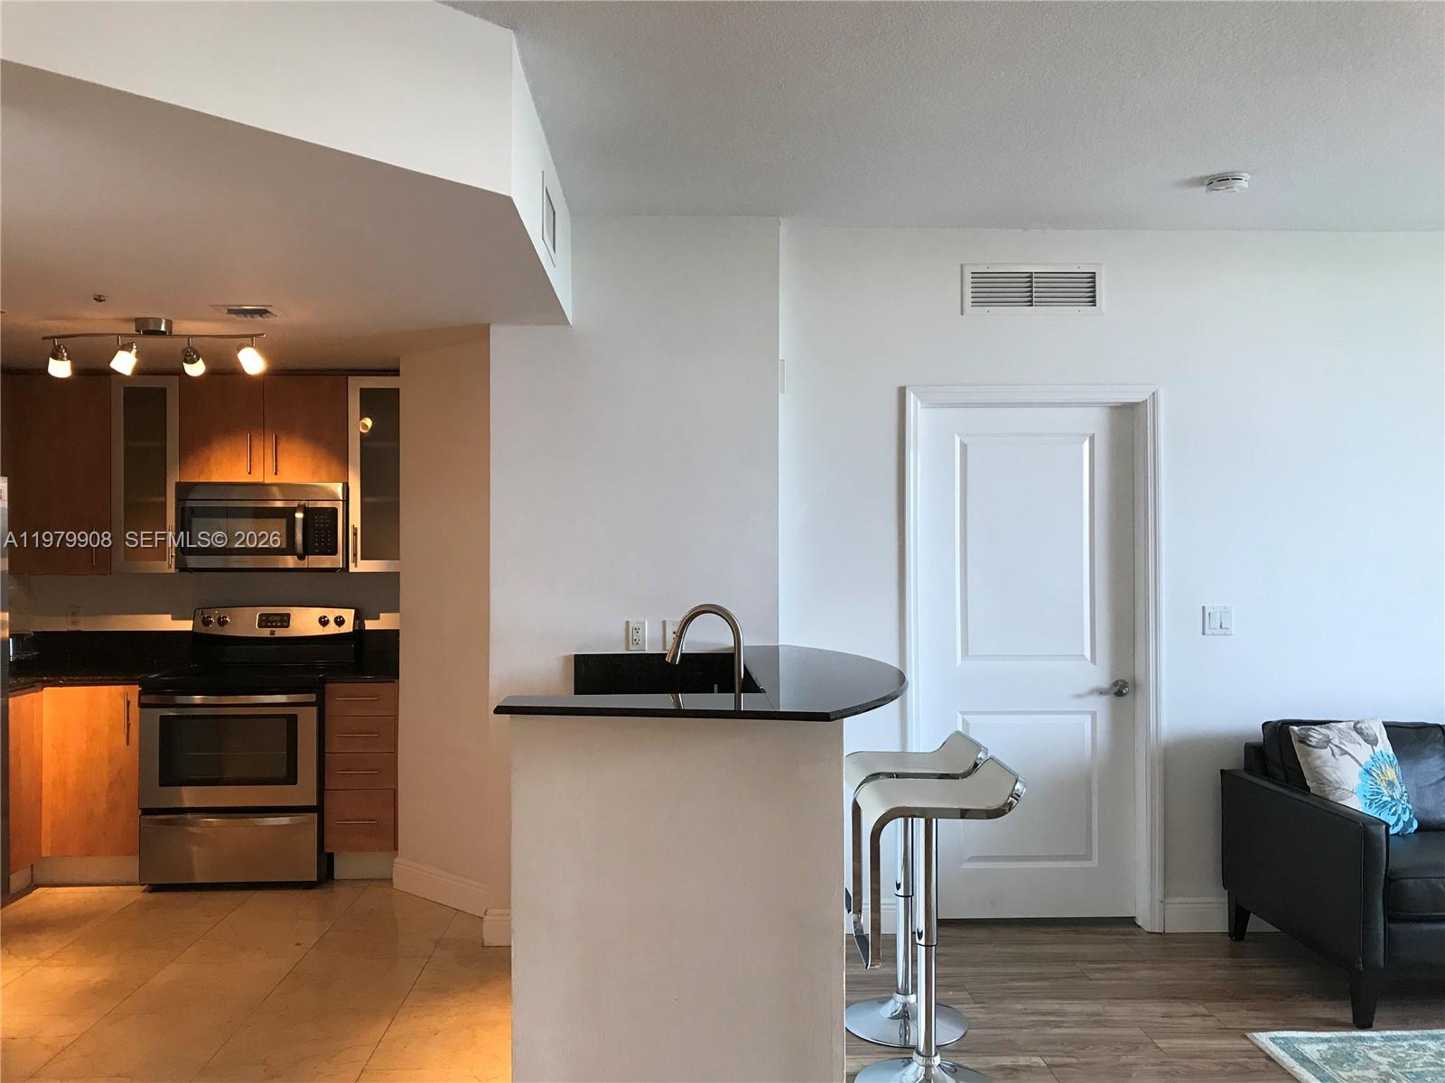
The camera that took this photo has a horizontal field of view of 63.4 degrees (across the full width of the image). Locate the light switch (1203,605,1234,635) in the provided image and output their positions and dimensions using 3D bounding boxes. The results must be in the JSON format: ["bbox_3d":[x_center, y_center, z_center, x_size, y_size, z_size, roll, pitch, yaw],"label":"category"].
[{"bbox_3d":[1.918,0.306,4.516,0.116,0.115,0.012,0,-1,-3],"label":"light switch"}]

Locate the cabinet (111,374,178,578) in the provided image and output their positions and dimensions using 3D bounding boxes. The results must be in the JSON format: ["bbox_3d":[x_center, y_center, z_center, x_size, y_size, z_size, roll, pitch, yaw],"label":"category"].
[{"bbox_3d":[-2.659,-0.307,5.535,0.307,0.909,0.330,0,0,-2],"label":"cabinet"}]

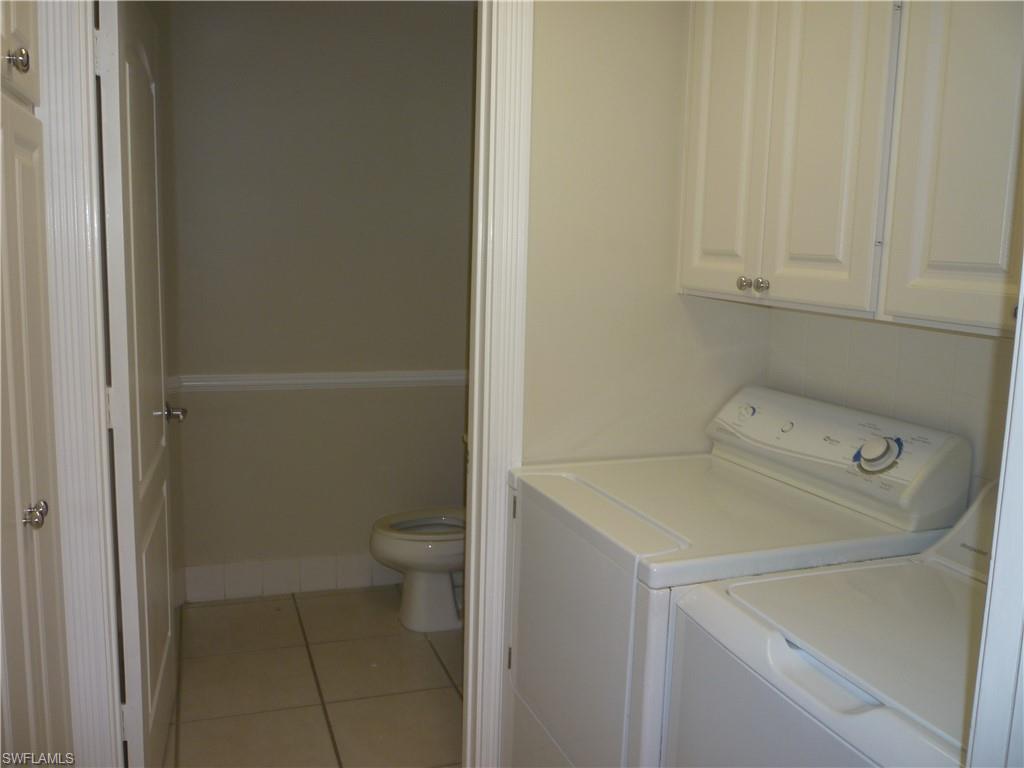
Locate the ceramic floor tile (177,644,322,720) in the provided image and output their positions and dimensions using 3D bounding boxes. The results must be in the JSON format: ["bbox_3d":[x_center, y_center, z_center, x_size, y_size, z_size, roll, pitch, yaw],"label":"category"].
[{"bbox_3d":[-0.908,1.028,2.959,0.445,0.010,0.445,-1,9,-20],"label":"ceramic floor tile"}]

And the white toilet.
[{"bbox_3d":[-0.225,0.590,3.503,0.720,0.750,0.430,-1,9,-20],"label":"white toilet"}]

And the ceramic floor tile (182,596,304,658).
[{"bbox_3d":[-1.061,0.960,3.377,0.445,0.010,0.445,-1,9,-20],"label":"ceramic floor tile"}]

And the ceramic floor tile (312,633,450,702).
[{"bbox_3d":[-0.485,1.022,3.112,0.445,0.010,0.445,-1,9,-20],"label":"ceramic floor tile"}]

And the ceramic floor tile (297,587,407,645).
[{"bbox_3d":[-0.638,0.954,3.530,0.445,0.010,0.445,-1,9,-20],"label":"ceramic floor tile"}]

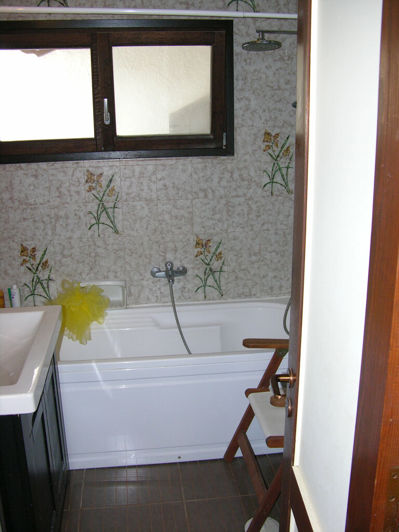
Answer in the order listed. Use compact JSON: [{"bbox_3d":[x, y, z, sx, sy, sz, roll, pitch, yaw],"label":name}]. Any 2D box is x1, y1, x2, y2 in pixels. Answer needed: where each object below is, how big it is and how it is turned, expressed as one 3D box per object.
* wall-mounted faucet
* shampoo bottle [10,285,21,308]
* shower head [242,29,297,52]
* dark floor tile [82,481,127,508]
[{"bbox_3d":[-0.169,0.046,3.063,0.210,0.110,0.140,-3,15,-7],"label":"wall-mounted faucet"},{"bbox_3d":[-1.025,0.199,2.971,0.056,0.195,0.042,-3,15,-7],"label":"shampoo bottle"},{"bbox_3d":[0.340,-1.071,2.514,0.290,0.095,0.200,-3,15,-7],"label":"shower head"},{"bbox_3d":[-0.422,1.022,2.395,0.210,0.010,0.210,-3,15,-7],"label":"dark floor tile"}]

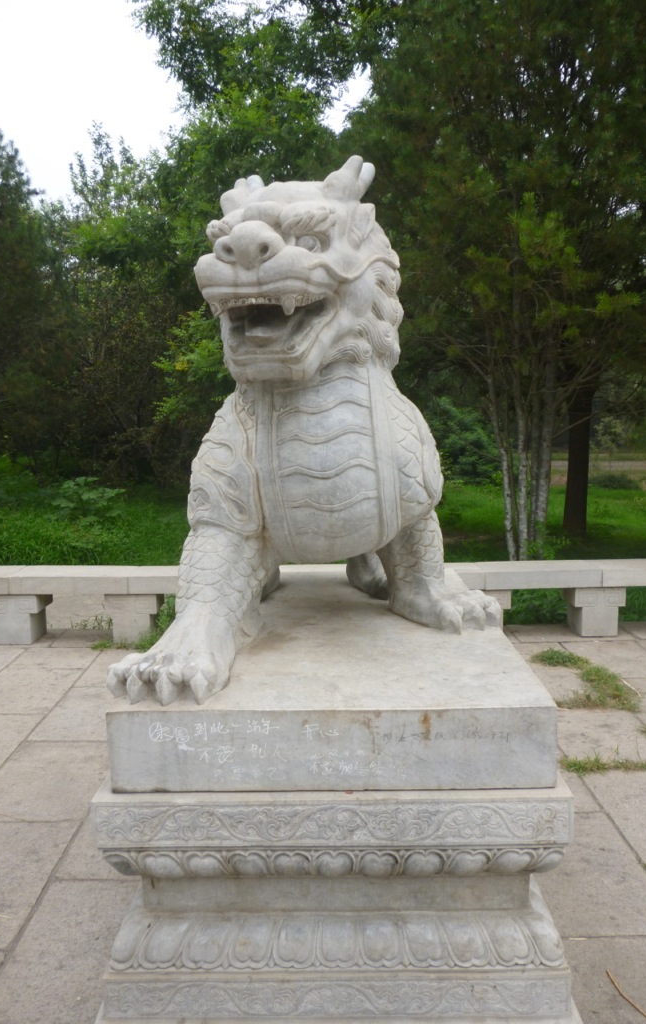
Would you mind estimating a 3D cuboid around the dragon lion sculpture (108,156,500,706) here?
[{"bbox_3d":[0.021,-0.312,2.465,1.010,1.300,1.400,-1,7,2],"label":"dragon lion sculpture"}]

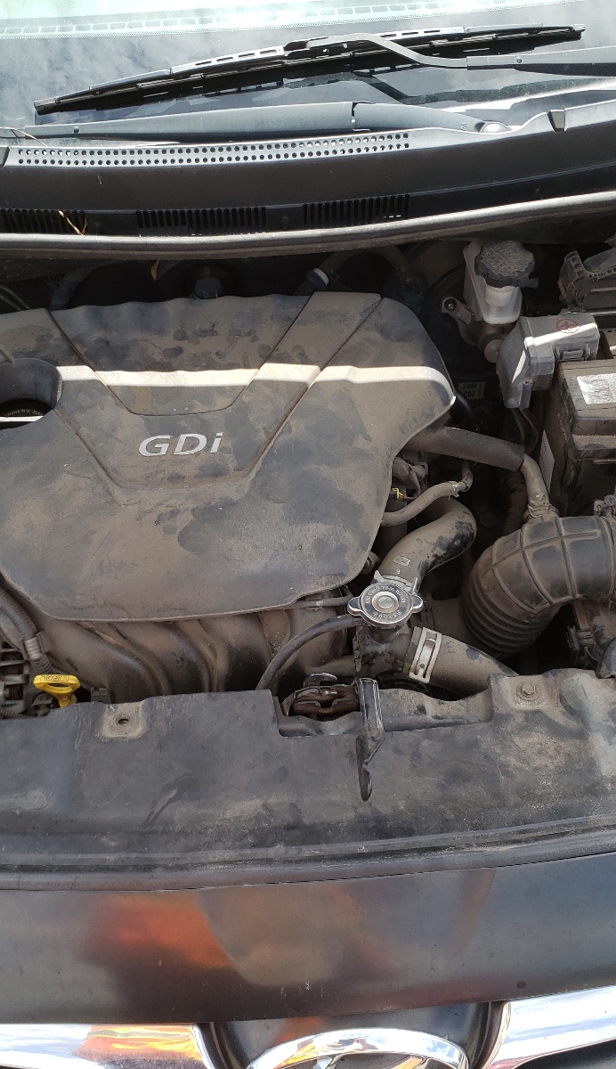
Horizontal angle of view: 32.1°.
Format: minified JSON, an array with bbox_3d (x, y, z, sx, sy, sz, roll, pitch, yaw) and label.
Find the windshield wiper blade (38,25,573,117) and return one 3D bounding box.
[{"bbox_3d":[0.005,-0.557,1.285,0.667,0.040,0.030,-9,76,-2],"label":"windshield wiper blade"}]

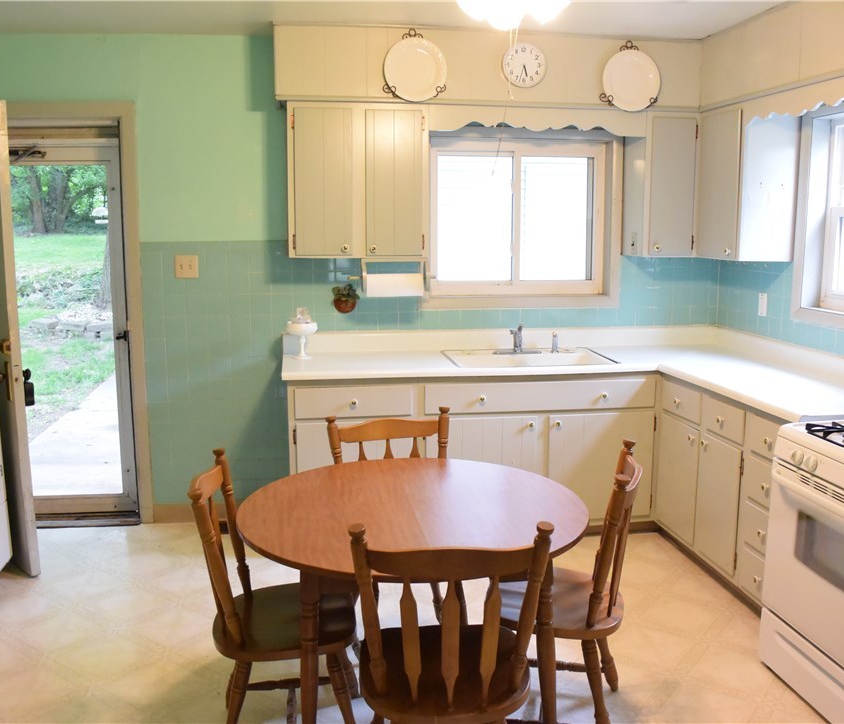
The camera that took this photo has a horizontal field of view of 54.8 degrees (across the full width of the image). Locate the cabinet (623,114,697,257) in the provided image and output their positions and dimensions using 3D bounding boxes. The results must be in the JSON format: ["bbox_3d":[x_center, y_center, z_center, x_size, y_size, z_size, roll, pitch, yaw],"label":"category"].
[{"bbox_3d":[1.282,-0.932,4.330,0.307,0.733,0.283,-1,9,-9],"label":"cabinet"}]

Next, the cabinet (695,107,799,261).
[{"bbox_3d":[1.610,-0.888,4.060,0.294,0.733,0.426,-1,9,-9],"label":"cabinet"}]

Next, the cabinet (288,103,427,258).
[{"bbox_3d":[-0.326,-0.891,4.077,0.676,0.733,0.283,-1,9,-9],"label":"cabinet"}]

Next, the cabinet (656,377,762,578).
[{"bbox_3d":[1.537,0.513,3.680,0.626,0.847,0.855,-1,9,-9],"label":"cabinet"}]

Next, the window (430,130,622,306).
[{"bbox_3d":[0.538,-0.773,4.423,1.091,0.941,0.122,-1,9,-9],"label":"window"}]

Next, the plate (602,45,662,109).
[{"bbox_3d":[1.053,-1.421,4.073,0.309,0.312,0.036,-1,9,-9],"label":"plate"}]

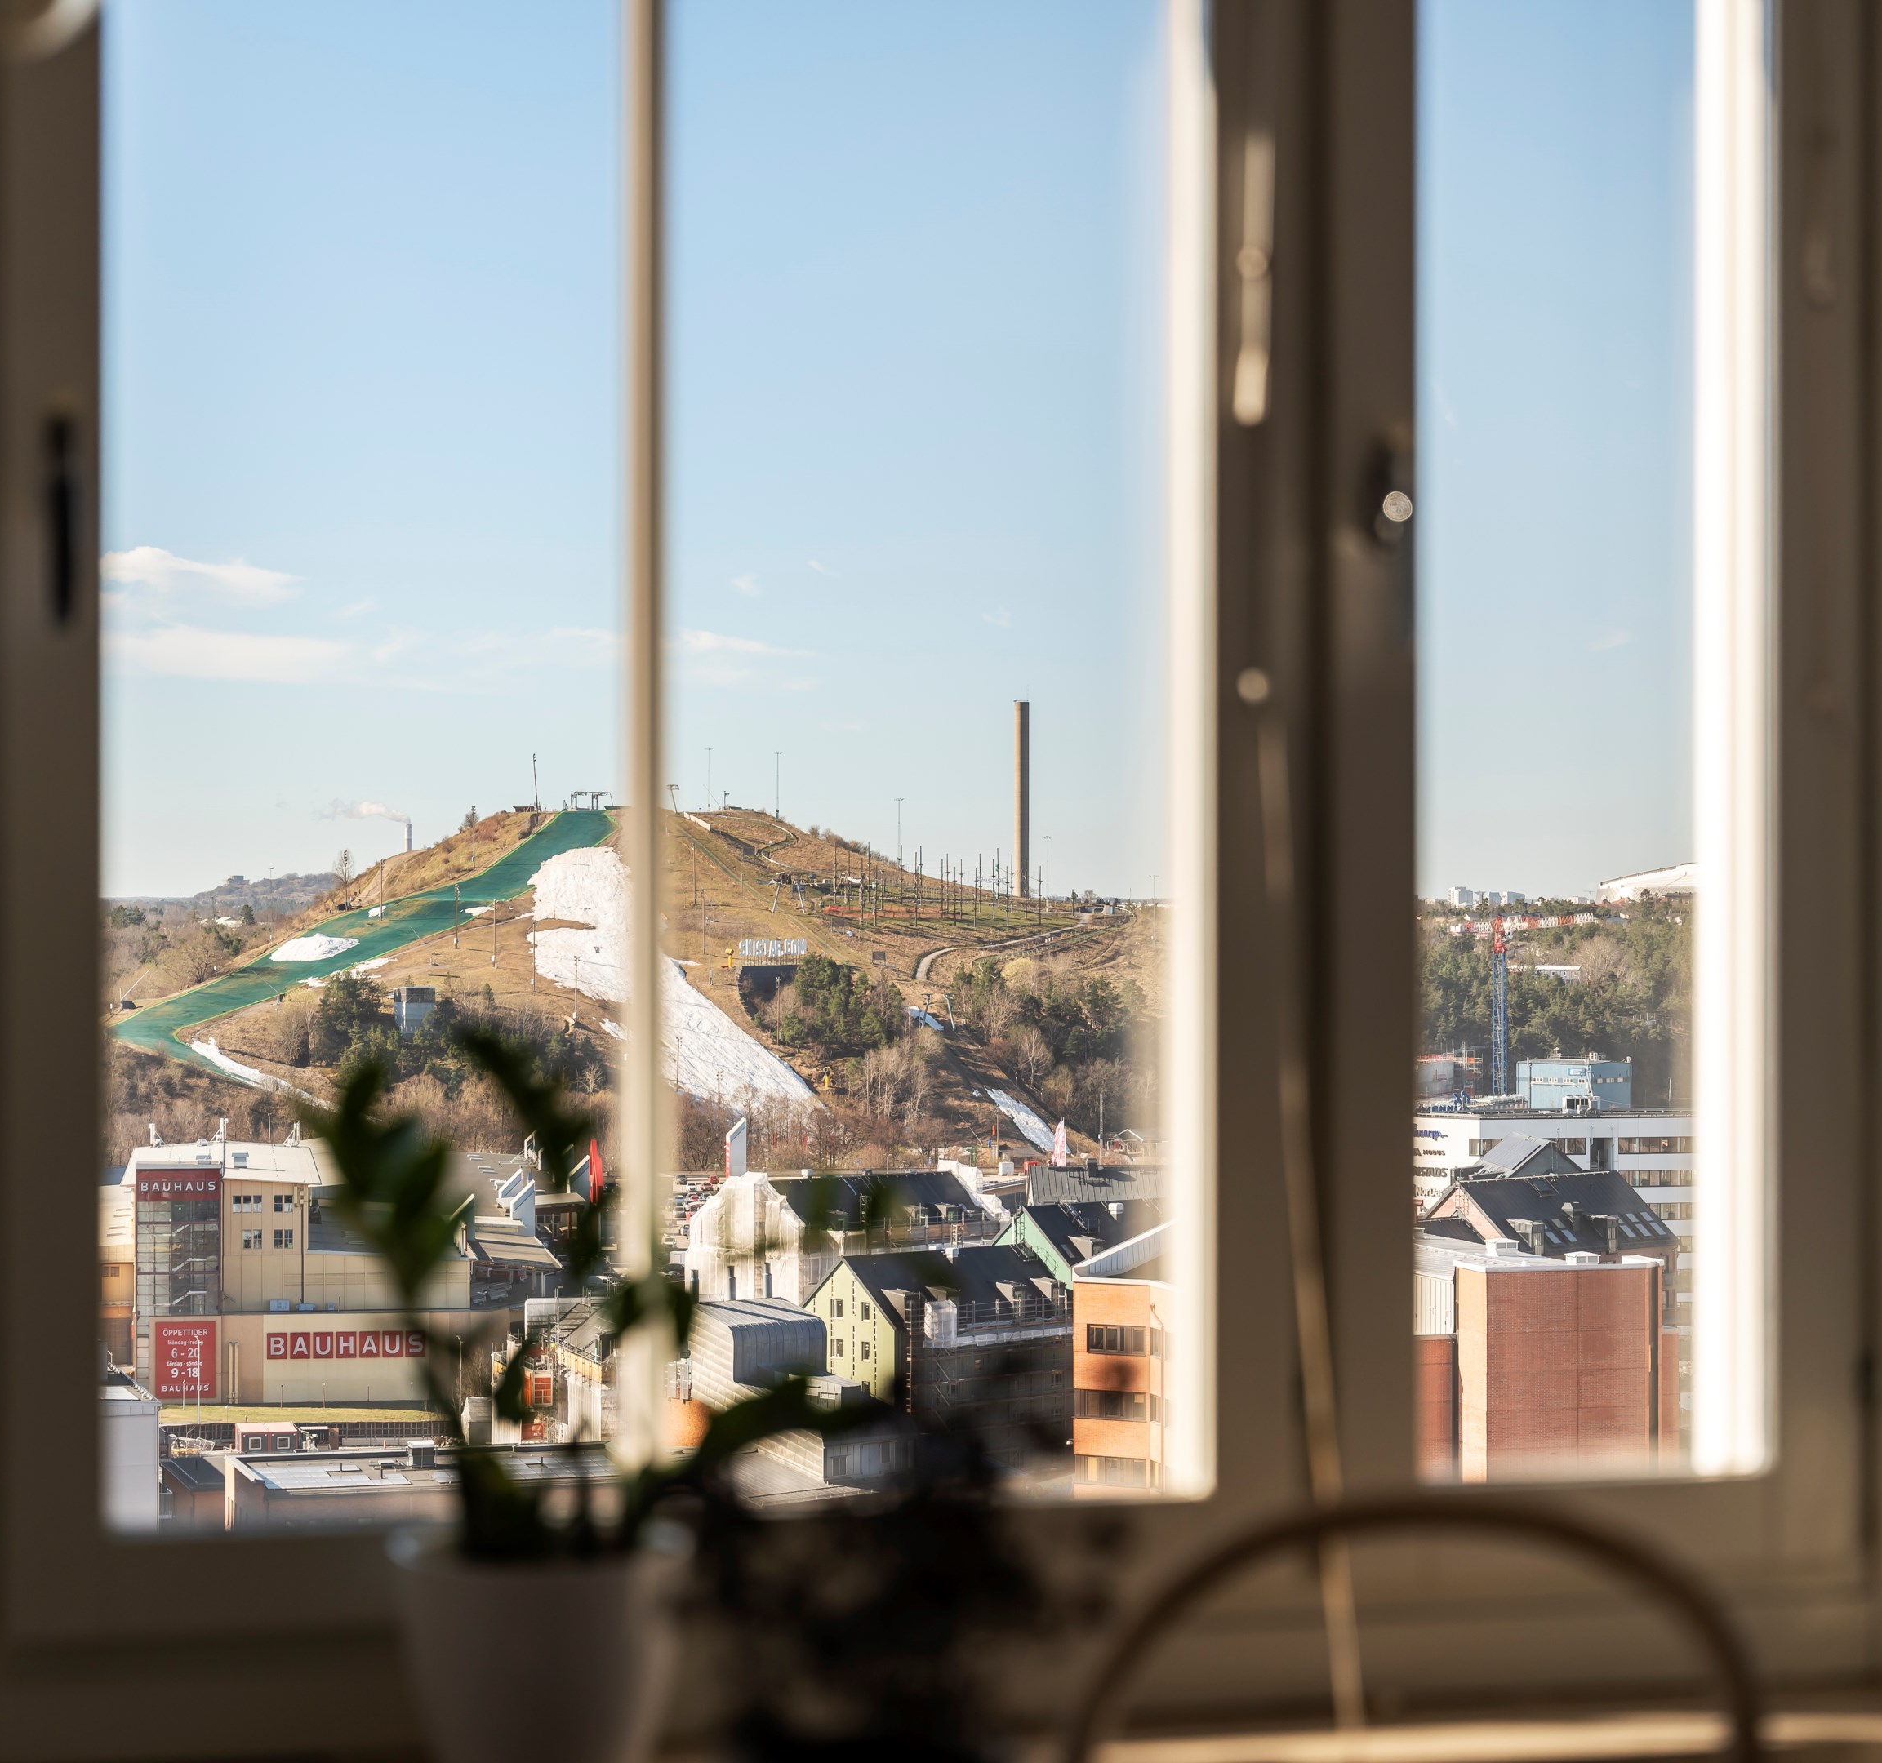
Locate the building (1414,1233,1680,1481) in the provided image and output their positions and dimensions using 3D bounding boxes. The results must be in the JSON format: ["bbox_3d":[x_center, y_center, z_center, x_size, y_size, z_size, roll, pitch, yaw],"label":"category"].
[{"bbox_3d":[44.000,39.530,340.000,19.000,20.400,22.000,0,0,-12],"label":"building"}]

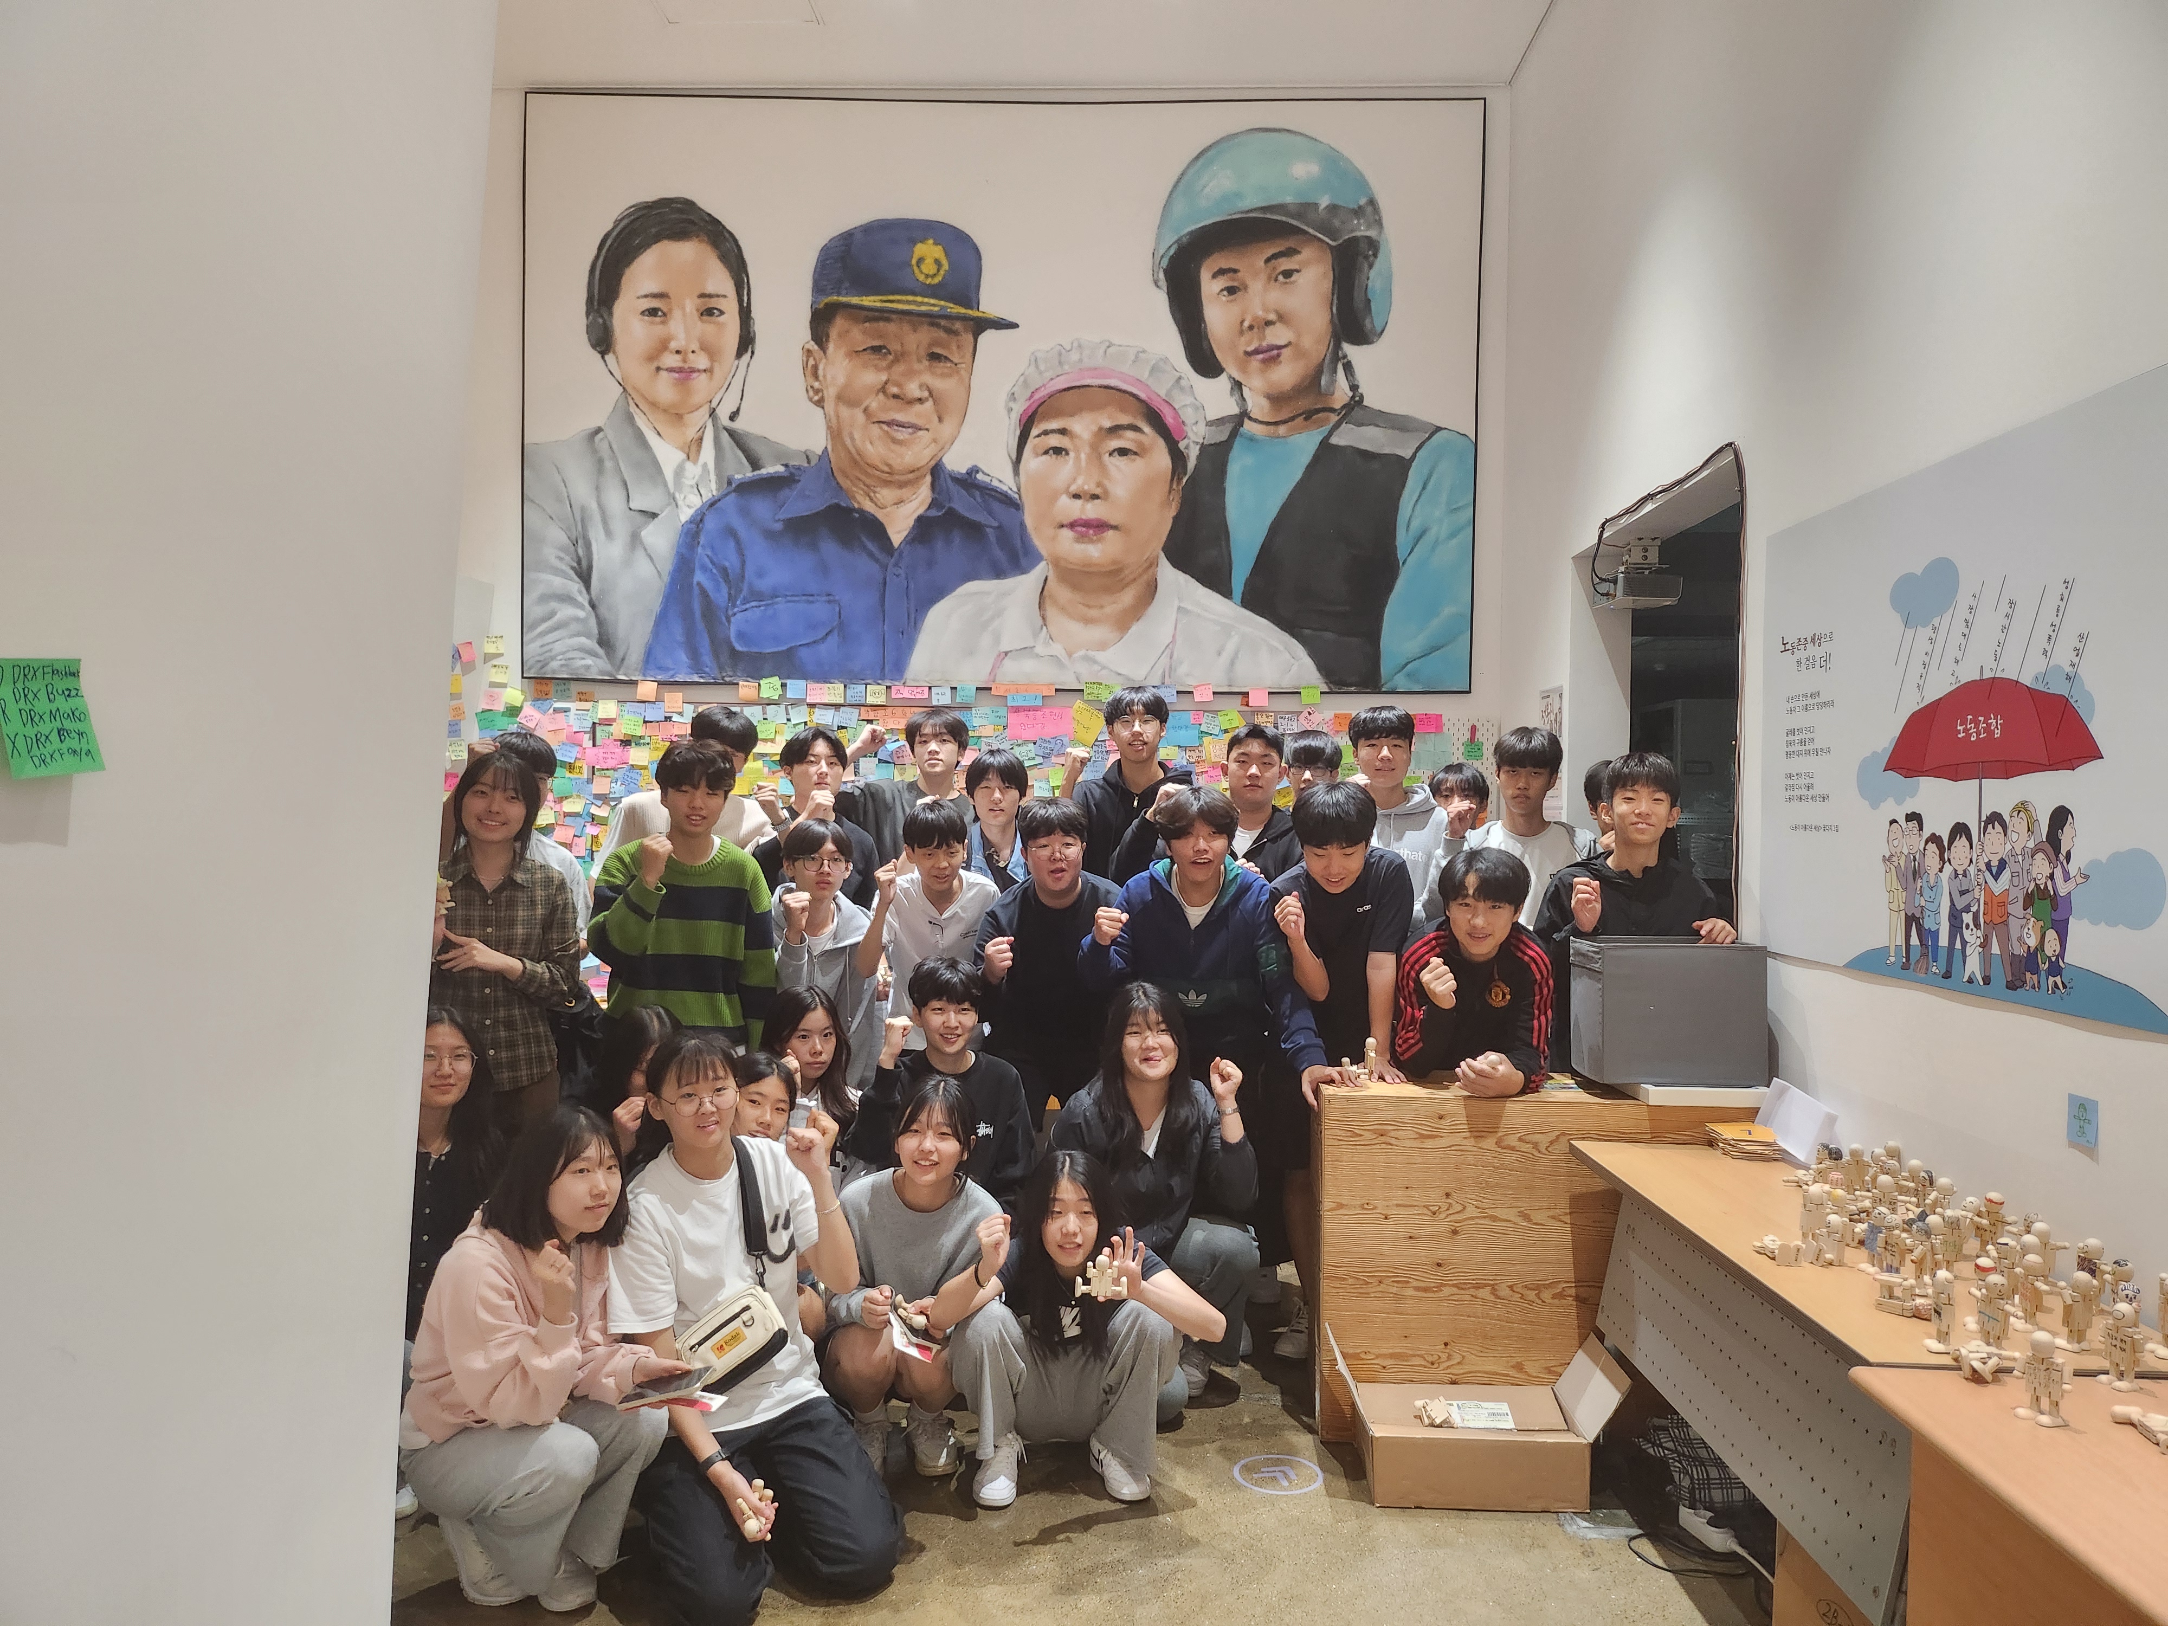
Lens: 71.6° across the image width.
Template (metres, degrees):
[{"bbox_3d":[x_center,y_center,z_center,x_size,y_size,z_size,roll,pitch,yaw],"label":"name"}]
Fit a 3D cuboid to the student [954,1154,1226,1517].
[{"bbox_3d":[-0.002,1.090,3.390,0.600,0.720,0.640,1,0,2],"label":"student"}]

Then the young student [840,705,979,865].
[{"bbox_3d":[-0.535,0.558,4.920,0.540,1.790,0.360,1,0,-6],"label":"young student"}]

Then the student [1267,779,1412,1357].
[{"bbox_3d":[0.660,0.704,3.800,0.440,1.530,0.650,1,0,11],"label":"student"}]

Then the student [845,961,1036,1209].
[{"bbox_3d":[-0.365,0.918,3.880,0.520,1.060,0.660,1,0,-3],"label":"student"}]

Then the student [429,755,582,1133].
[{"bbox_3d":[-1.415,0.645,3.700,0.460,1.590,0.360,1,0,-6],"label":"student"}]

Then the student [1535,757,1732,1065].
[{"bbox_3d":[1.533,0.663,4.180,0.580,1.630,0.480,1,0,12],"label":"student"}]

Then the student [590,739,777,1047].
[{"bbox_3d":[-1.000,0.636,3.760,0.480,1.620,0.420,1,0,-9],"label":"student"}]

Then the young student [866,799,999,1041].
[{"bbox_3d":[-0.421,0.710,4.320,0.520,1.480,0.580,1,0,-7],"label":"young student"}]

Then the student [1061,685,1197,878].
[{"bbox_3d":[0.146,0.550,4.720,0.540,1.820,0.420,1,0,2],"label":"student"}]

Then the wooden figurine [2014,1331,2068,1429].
[{"bbox_3d":[1.210,0.712,1.900,0.045,0.112,0.075,1,0,-9],"label":"wooden figurine"}]

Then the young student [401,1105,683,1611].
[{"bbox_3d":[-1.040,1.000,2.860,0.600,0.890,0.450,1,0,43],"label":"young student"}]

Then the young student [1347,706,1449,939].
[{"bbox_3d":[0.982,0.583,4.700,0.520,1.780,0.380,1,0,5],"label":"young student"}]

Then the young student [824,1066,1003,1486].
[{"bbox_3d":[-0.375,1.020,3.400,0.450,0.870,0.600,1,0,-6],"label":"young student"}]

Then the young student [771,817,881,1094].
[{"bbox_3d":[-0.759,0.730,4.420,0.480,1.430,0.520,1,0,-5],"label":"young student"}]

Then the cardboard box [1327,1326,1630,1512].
[{"bbox_3d":[0.857,1.325,3.300,0.600,0.275,0.310,1,0,2],"label":"cardboard box"}]

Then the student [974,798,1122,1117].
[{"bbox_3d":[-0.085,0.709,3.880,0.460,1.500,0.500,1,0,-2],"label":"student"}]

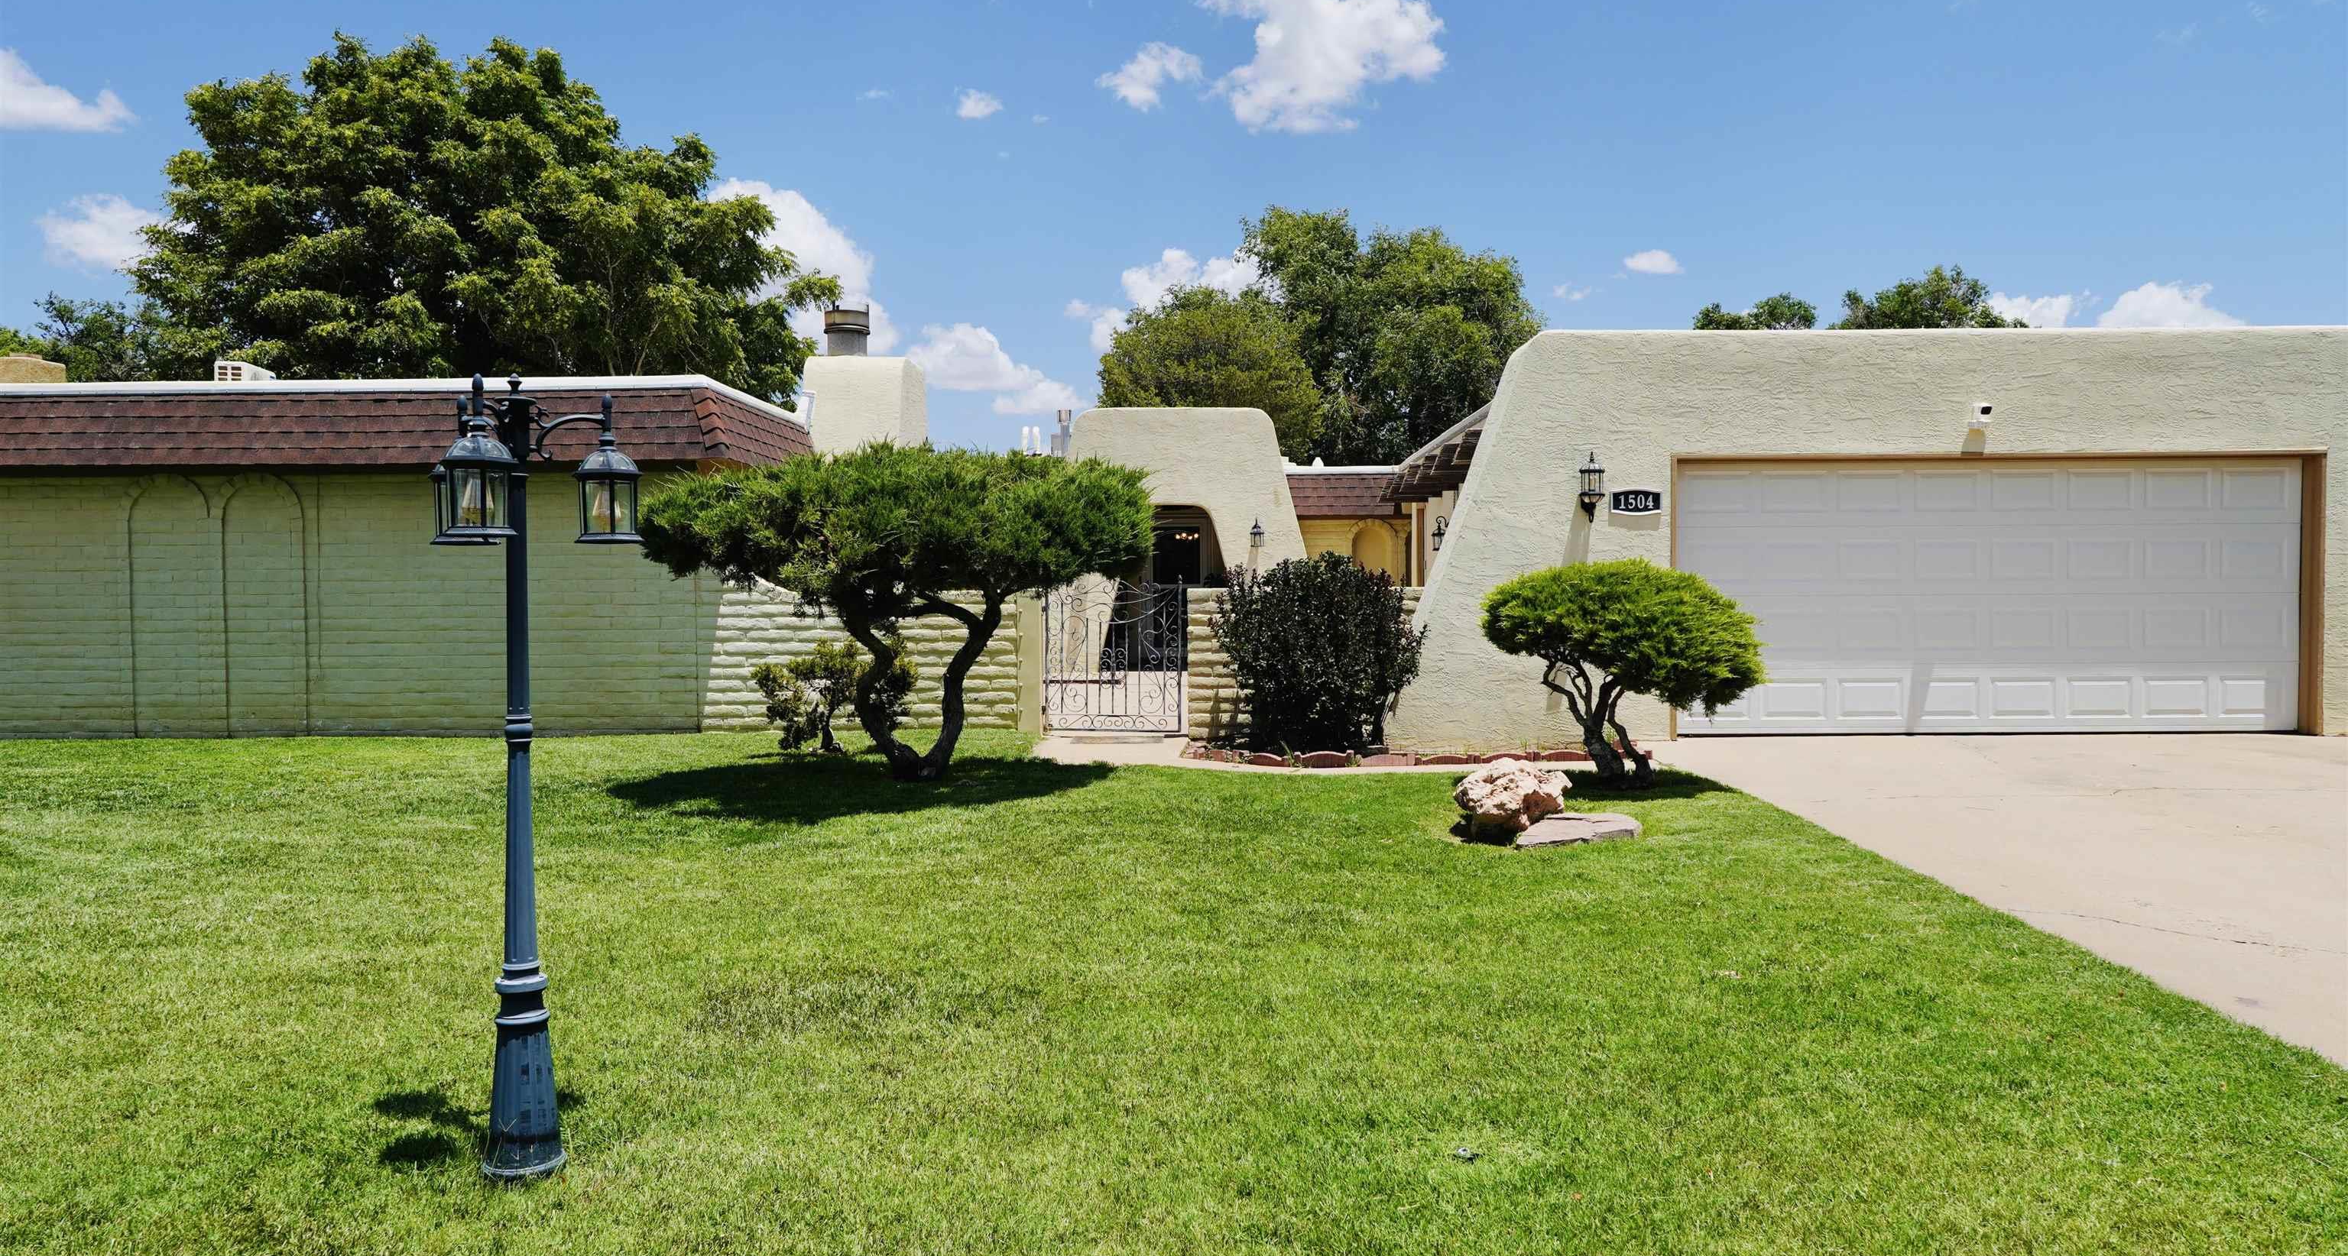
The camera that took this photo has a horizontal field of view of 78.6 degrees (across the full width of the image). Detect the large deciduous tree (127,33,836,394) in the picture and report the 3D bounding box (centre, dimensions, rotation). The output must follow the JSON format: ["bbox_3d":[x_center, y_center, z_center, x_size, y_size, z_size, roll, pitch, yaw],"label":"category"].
[{"bbox_3d":[-12.200,-5.100,26.000,11.600,11.200,11.200,0,1,0],"label":"large deciduous tree"}]

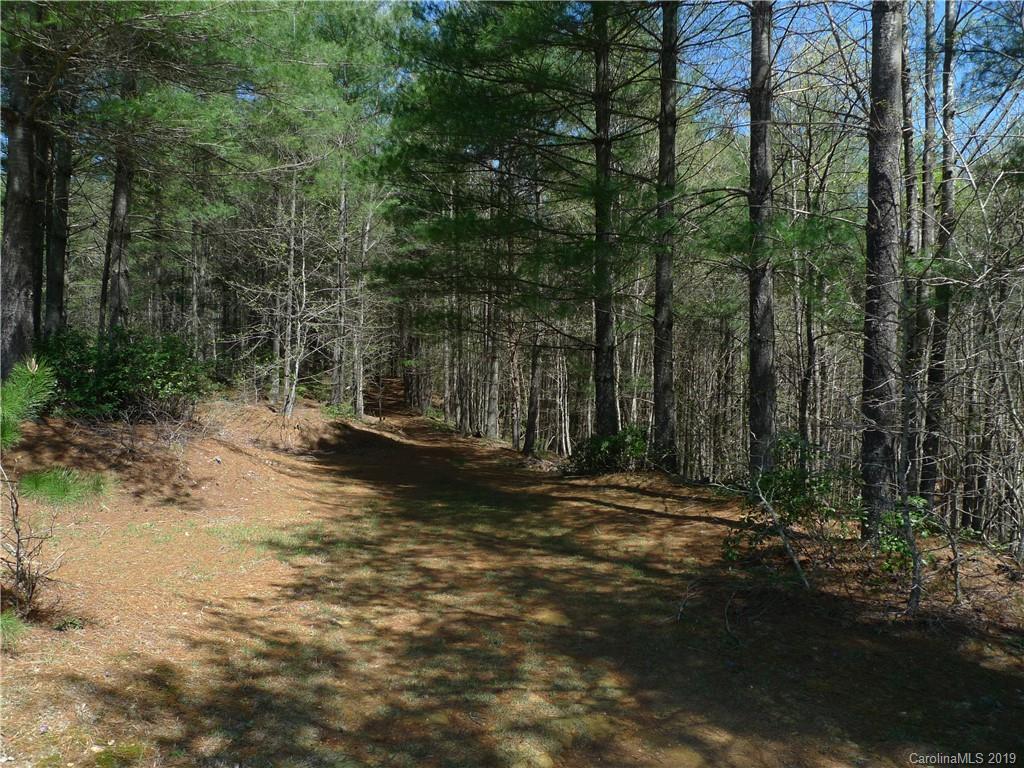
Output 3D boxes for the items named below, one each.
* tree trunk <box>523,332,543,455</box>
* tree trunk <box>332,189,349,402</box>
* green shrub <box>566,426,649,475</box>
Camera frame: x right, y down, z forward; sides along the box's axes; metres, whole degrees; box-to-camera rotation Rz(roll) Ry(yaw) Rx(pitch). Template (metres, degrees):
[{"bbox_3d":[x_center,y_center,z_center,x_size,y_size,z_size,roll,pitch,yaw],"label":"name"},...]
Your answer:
[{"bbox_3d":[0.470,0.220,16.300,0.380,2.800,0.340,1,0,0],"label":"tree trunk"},{"bbox_3d":[-4.130,-2.100,17.000,0.360,5.200,0.330,1,0,0],"label":"tree trunk"},{"bbox_3d":[1.740,1.180,12.900,1.450,0.850,1.150,1,0,0],"label":"green shrub"}]

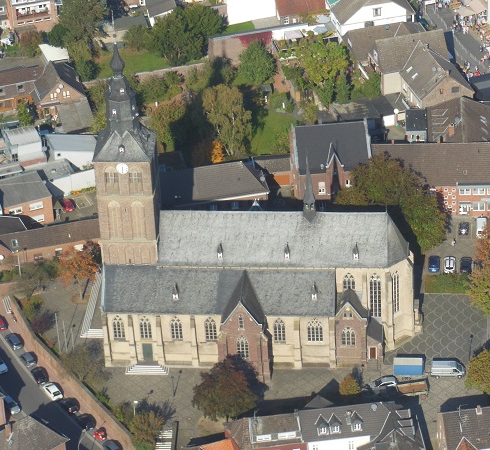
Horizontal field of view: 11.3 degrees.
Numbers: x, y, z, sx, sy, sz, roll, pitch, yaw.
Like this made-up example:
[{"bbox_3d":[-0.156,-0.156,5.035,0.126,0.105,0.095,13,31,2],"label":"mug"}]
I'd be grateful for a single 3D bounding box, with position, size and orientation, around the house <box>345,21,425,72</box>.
[{"bbox_3d":[26.930,-34.390,466.550,16.000,8.600,10.000,-11,33,-12],"label":"house"}]

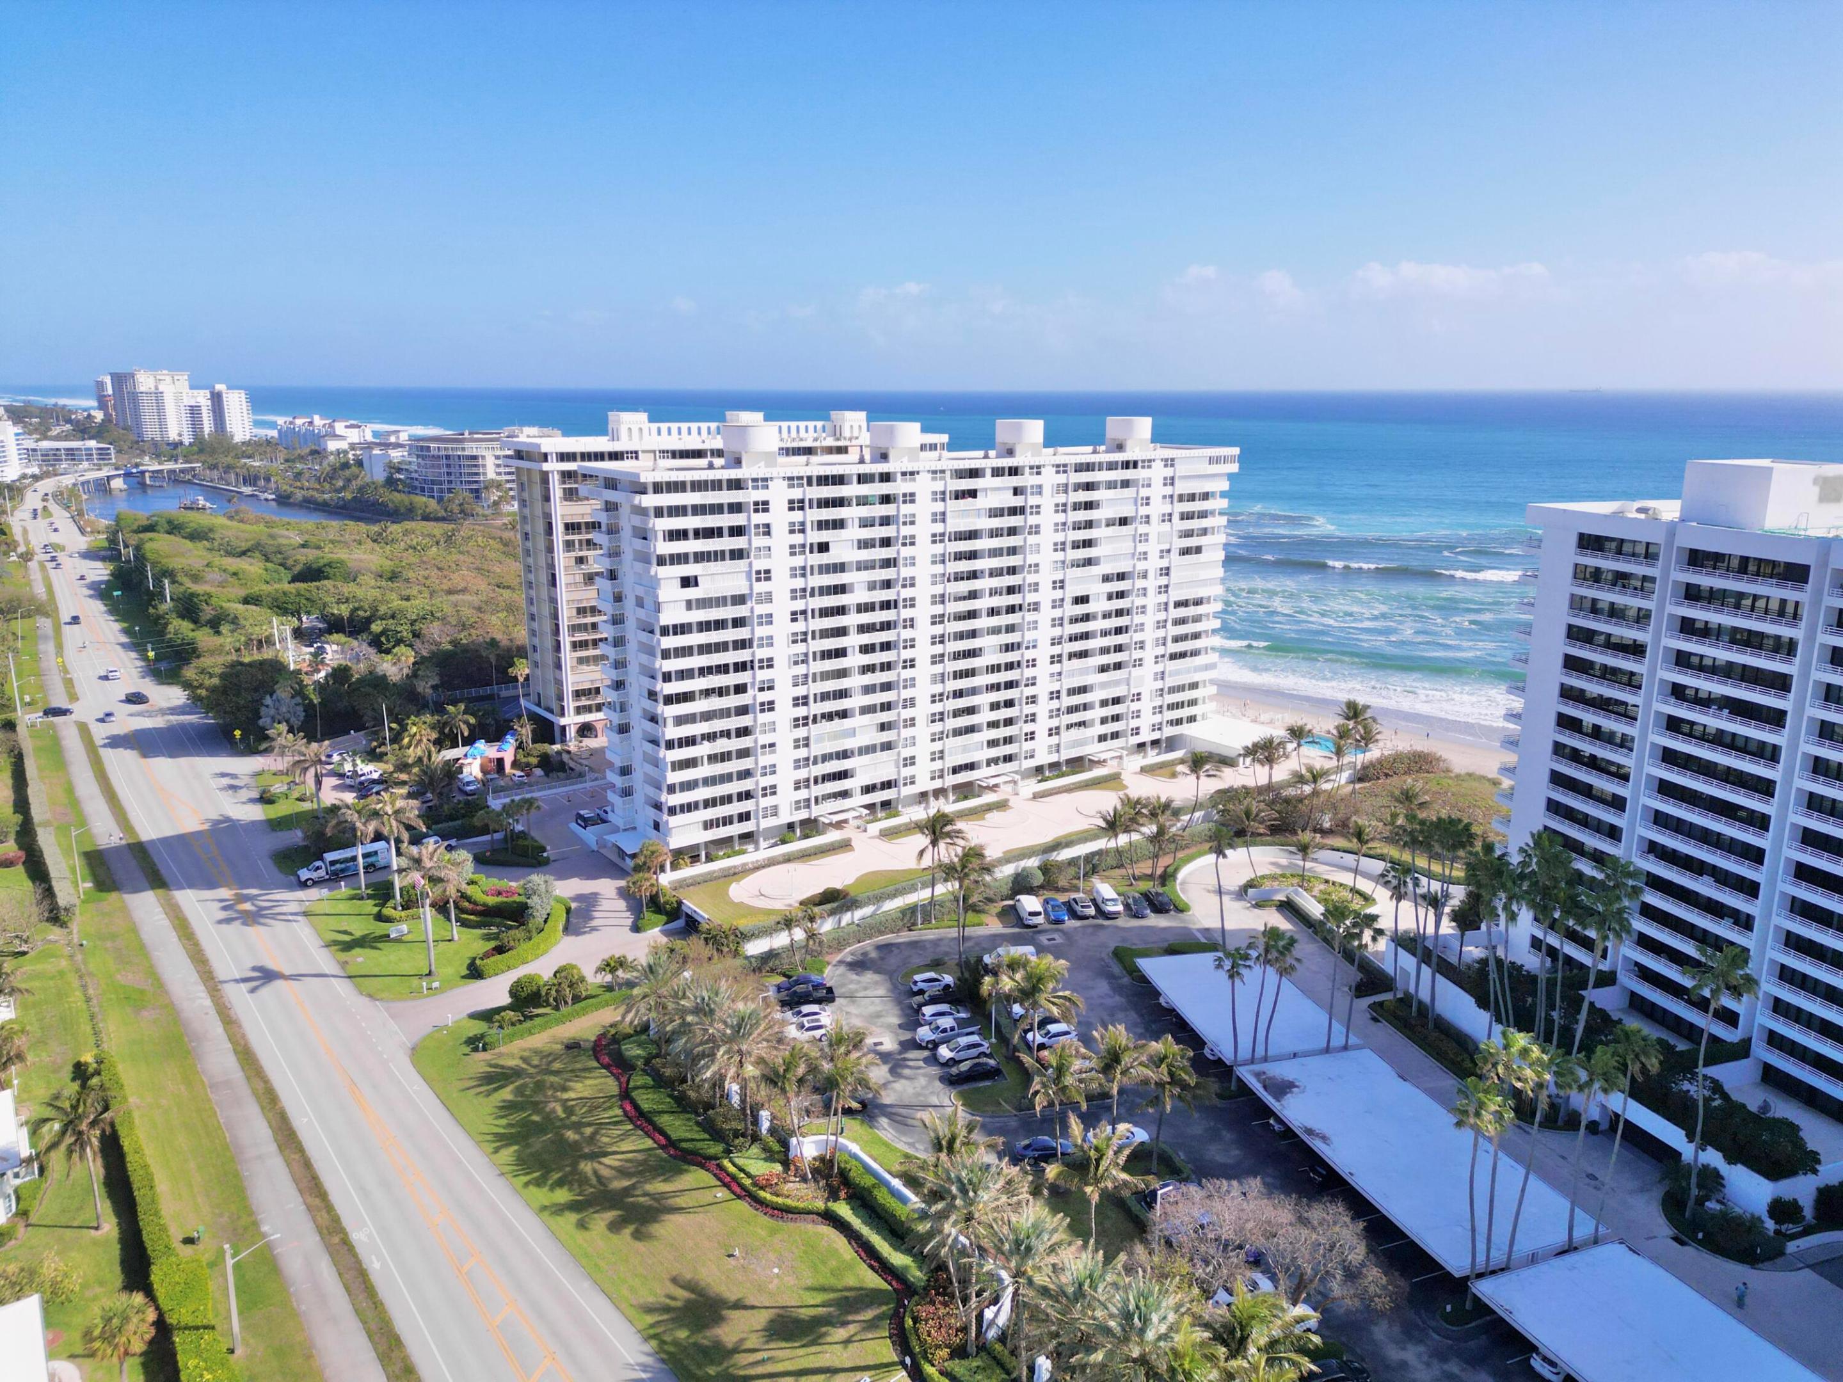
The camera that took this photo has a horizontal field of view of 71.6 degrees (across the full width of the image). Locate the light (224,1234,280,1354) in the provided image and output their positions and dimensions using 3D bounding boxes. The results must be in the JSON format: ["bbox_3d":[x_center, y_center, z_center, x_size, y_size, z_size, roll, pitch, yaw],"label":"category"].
[{"bbox_3d":[-40.159,36.167,77.093,3.336,7.436,0.400,-10,17,-36],"label":"light"}]

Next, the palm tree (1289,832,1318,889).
[{"bbox_3d":[44.574,19.762,148.720,4.000,7.000,4.000,0,13,0],"label":"palm tree"}]

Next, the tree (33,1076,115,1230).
[{"bbox_3d":[-57.012,31.556,86.955,5.700,11.714,5.700,-10,17,-35],"label":"tree"}]

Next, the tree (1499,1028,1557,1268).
[{"bbox_3d":[37.015,29.809,79.204,3.900,19.152,3.700,7,15,27],"label":"tree"}]

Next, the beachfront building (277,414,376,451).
[{"bbox_3d":[-417.561,-171.465,893.312,32.000,30.000,125.000,-10,17,-37],"label":"beachfront building"}]

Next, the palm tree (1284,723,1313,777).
[{"bbox_3d":[55.565,9.439,187.505,4.400,9.200,4.400,0,13,0],"label":"palm tree"}]

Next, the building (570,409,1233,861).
[{"bbox_3d":[4.074,-12.290,185.429,101.600,52.000,18.930,-10,17,-36],"label":"building"}]

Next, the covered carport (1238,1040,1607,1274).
[{"bbox_3d":[35.490,34.286,93.647,12.100,2.700,25.200,-4,14,-17],"label":"covered carport"}]

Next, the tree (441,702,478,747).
[{"bbox_3d":[-69.048,6.183,191.705,5.100,9.400,5.100,0,13,0],"label":"tree"}]

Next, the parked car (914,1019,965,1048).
[{"bbox_3d":[2.447,30.574,113.892,5.400,1.750,1.900,-6,15,-24],"label":"parked car"}]

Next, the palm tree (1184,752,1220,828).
[{"bbox_3d":[35.641,13.132,165.412,5.200,11.253,5.200,3,14,12],"label":"palm tree"}]

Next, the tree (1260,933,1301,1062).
[{"bbox_3d":[29.042,26.144,104.184,3.400,14.561,3.100,4,14,16],"label":"tree"}]

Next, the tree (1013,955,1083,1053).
[{"bbox_3d":[10.090,27.185,105.683,6.200,11.752,6.200,1,14,6],"label":"tree"}]

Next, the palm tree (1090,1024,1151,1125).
[{"bbox_3d":[14.777,30.271,96.081,4.800,10.700,4.800,0,13,0],"label":"palm tree"}]

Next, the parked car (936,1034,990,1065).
[{"bbox_3d":[3.607,30.328,108.124,4.720,1.700,1.920,-5,14,-19],"label":"parked car"}]

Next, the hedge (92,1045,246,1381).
[{"bbox_3d":[-54.022,34.744,89.487,2.500,1.500,49.000,-10,17,-37],"label":"hedge"}]

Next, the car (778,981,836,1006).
[{"bbox_3d":[-10.525,28.087,116.912,5.700,1.900,1.980,-1,14,-5],"label":"car"}]

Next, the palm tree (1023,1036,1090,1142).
[{"bbox_3d":[10.042,30.340,91.375,6.300,12.308,6.300,2,14,7],"label":"palm tree"}]

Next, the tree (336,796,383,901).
[{"bbox_3d":[-63.327,17.729,143.688,5.300,11.600,5.300,0,13,0],"label":"tree"}]

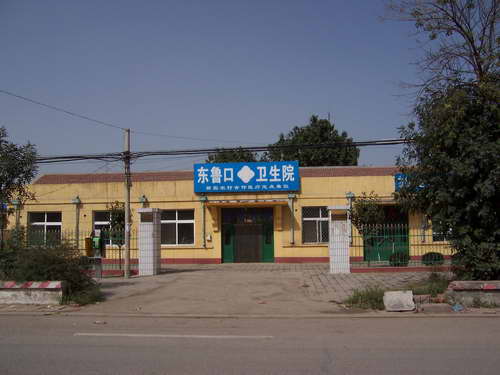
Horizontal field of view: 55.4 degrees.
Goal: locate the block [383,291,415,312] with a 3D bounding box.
[{"bbox_3d":[3.094,2.359,9.927,0.570,0.360,0.420,-1,-5,6],"label":"block"}]

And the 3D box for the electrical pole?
[{"bbox_3d":[-4.411,0.497,17.320,0.200,5.500,0.200,-2,-5,6],"label":"electrical pole"}]

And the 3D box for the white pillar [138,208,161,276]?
[{"bbox_3d":[-3.734,2.044,17.983,0.620,2.520,0.620,-1,-5,9],"label":"white pillar"}]

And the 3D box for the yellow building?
[{"bbox_3d":[-1.058,1.689,27.083,22.721,4.750,7.000,-1,-5,6],"label":"yellow building"}]

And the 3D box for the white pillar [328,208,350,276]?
[{"bbox_3d":[3.326,1.963,17.872,0.700,2.520,0.640,-1,-5,8],"label":"white pillar"}]

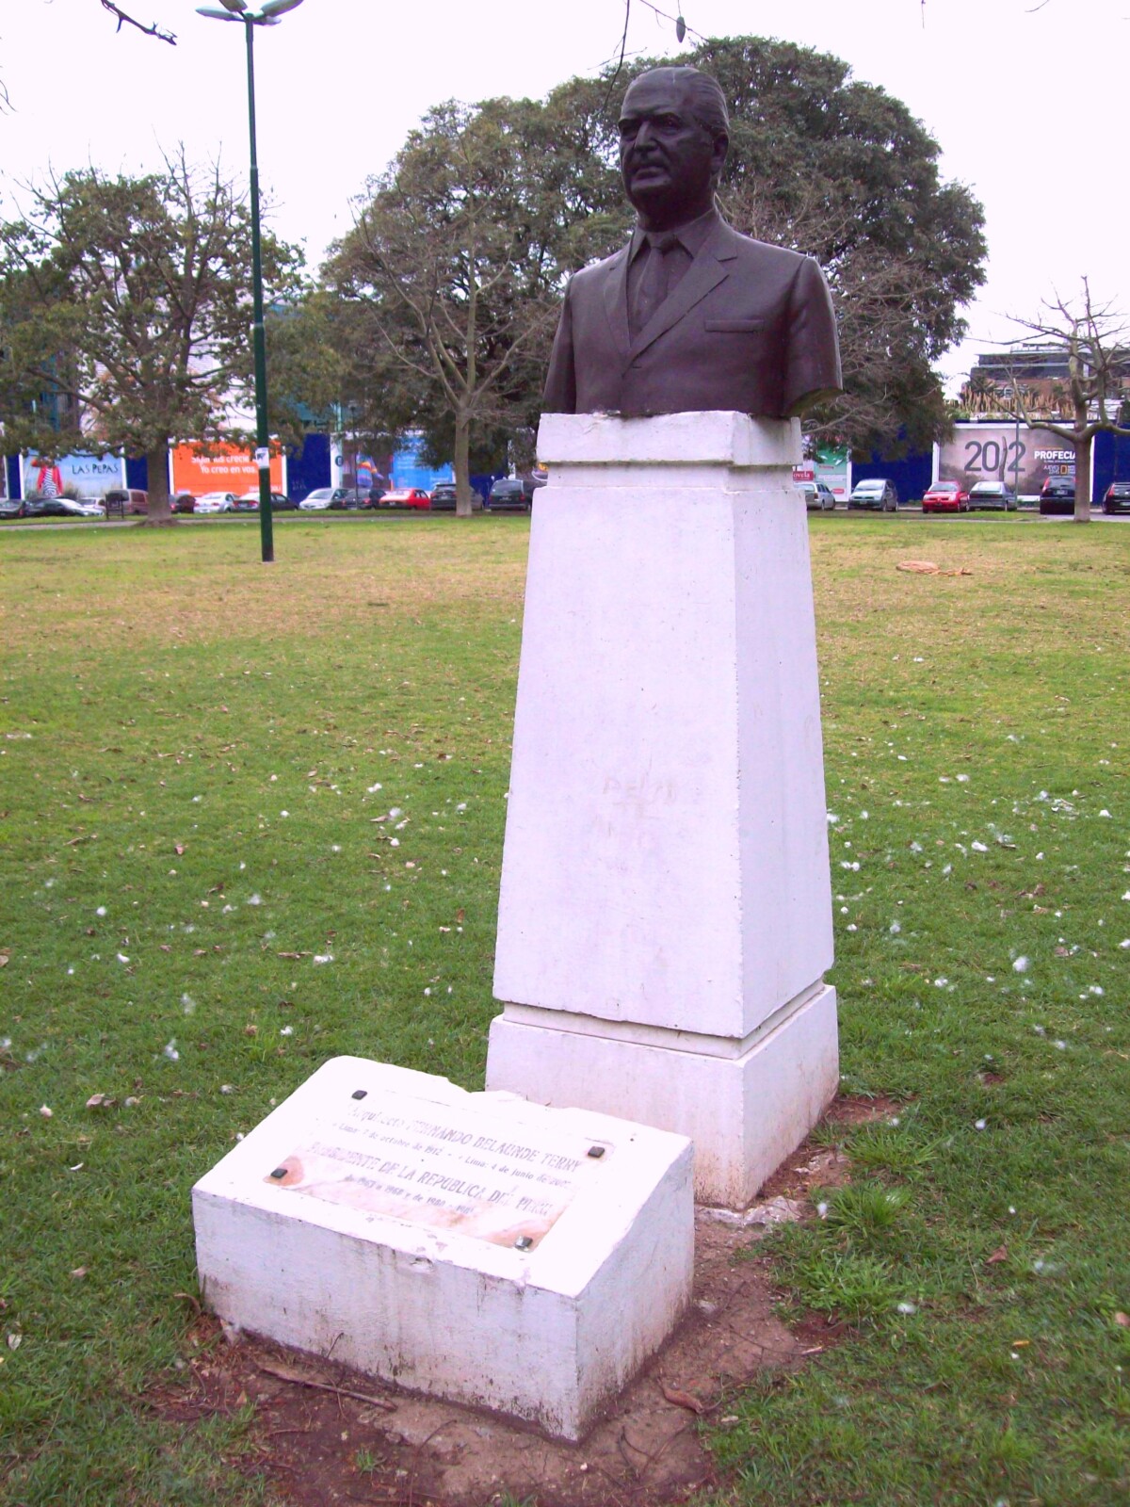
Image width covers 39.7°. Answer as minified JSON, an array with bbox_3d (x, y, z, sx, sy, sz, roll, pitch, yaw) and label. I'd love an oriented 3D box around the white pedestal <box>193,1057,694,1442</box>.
[{"bbox_3d":[-0.236,0.911,3.026,0.840,0.362,0.460,5,11,28],"label":"white pedestal"}]

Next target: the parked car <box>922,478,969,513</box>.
[{"bbox_3d":[17.302,-11.600,71.000,1.660,1.430,3.850,4,11,21],"label":"parked car"}]

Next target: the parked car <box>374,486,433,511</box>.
[{"bbox_3d":[-8.784,-14.189,87.924,1.650,1.390,4.150,3,11,19],"label":"parked car"}]

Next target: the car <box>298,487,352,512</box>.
[{"bbox_3d":[-13.437,-14.380,89.441,1.740,1.520,4.200,3,11,20],"label":"car"}]

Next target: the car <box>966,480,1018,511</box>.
[{"bbox_3d":[21.548,-12.942,78.672,1.690,1.410,4.200,4,11,25],"label":"car"}]

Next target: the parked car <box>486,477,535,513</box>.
[{"bbox_3d":[-1.938,-12.282,75.000,1.820,1.650,4.600,4,11,22],"label":"parked car"}]

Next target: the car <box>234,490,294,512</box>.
[{"bbox_3d":[-16.364,-13.696,86.000,1.720,1.430,4.250,4,11,21],"label":"car"}]

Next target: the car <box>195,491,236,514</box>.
[{"bbox_3d":[-19.680,-14.527,91.557,1.750,1.450,4.450,3,11,20],"label":"car"}]

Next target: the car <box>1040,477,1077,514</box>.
[{"bbox_3d":[21.380,-11.007,67.000,1.690,1.500,3.950,4,11,22],"label":"car"}]

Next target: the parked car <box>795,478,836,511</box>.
[{"bbox_3d":[13.052,-13.553,82.702,1.660,1.450,4.200,4,11,23],"label":"parked car"}]

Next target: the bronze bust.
[{"bbox_3d":[0.279,-1.186,3.669,0.760,0.780,0.400,5,11,26],"label":"bronze bust"}]

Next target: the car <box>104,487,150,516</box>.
[{"bbox_3d":[-25.342,-14.935,93.521,1.800,1.720,4.400,4,11,21],"label":"car"}]

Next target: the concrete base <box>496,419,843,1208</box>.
[{"bbox_3d":[0.259,0.063,3.848,0.704,1.742,0.712,5,11,26],"label":"concrete base"}]

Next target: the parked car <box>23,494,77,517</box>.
[{"bbox_3d":[-27.812,-13.405,86.000,4.300,1.430,1.720,5,11,26],"label":"parked car"}]

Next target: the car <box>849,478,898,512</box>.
[{"bbox_3d":[15.991,-13.352,80.810,1.750,1.620,4.250,4,11,24],"label":"car"}]

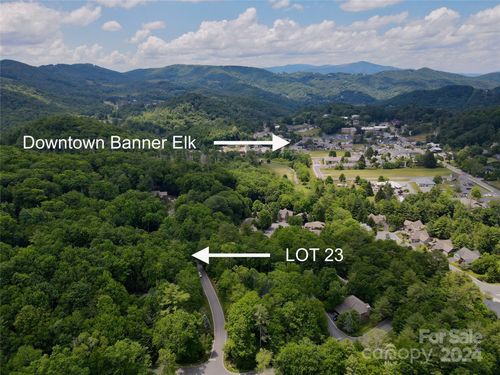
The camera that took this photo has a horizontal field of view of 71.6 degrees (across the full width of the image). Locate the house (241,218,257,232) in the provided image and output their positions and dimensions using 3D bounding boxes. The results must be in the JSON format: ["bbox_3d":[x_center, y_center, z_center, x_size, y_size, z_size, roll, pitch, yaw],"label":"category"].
[{"bbox_3d":[-1.410,32.960,306.970,13.500,7.500,12.000,-8,19,-24],"label":"house"}]

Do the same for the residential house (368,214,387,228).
[{"bbox_3d":[115.780,30.500,314.740,15.000,7.500,11.500,7,19,21],"label":"residential house"}]

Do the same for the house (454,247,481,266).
[{"bbox_3d":[159.560,49.570,254.620,14.500,7.500,14.000,-11,21,-30],"label":"house"}]

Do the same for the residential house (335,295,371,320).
[{"bbox_3d":[57.060,65.000,193.260,16.000,7.200,14.000,-14,22,-38],"label":"residential house"}]

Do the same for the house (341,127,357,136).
[{"bbox_3d":[242.140,-135.870,853.150,35.000,13.000,17.000,0,18,0],"label":"house"}]

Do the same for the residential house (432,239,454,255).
[{"bbox_3d":[150.560,45.120,269.790,13.500,6.800,12.000,13,22,36],"label":"residential house"}]

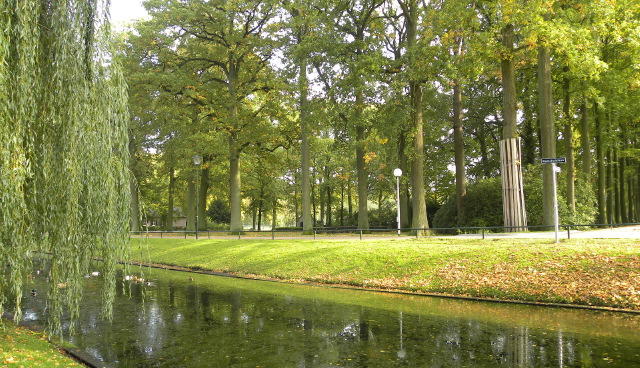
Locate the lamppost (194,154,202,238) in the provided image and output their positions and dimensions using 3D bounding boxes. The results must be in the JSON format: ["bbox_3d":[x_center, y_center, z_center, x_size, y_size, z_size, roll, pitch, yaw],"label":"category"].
[{"bbox_3d":[-6.850,0.730,27.100,0.460,4.730,0.460,0,-6,0],"label":"lamppost"}]

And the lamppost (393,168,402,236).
[{"bbox_3d":[4.460,1.040,27.500,0.450,3.870,0.450,0,-6,0],"label":"lamppost"}]

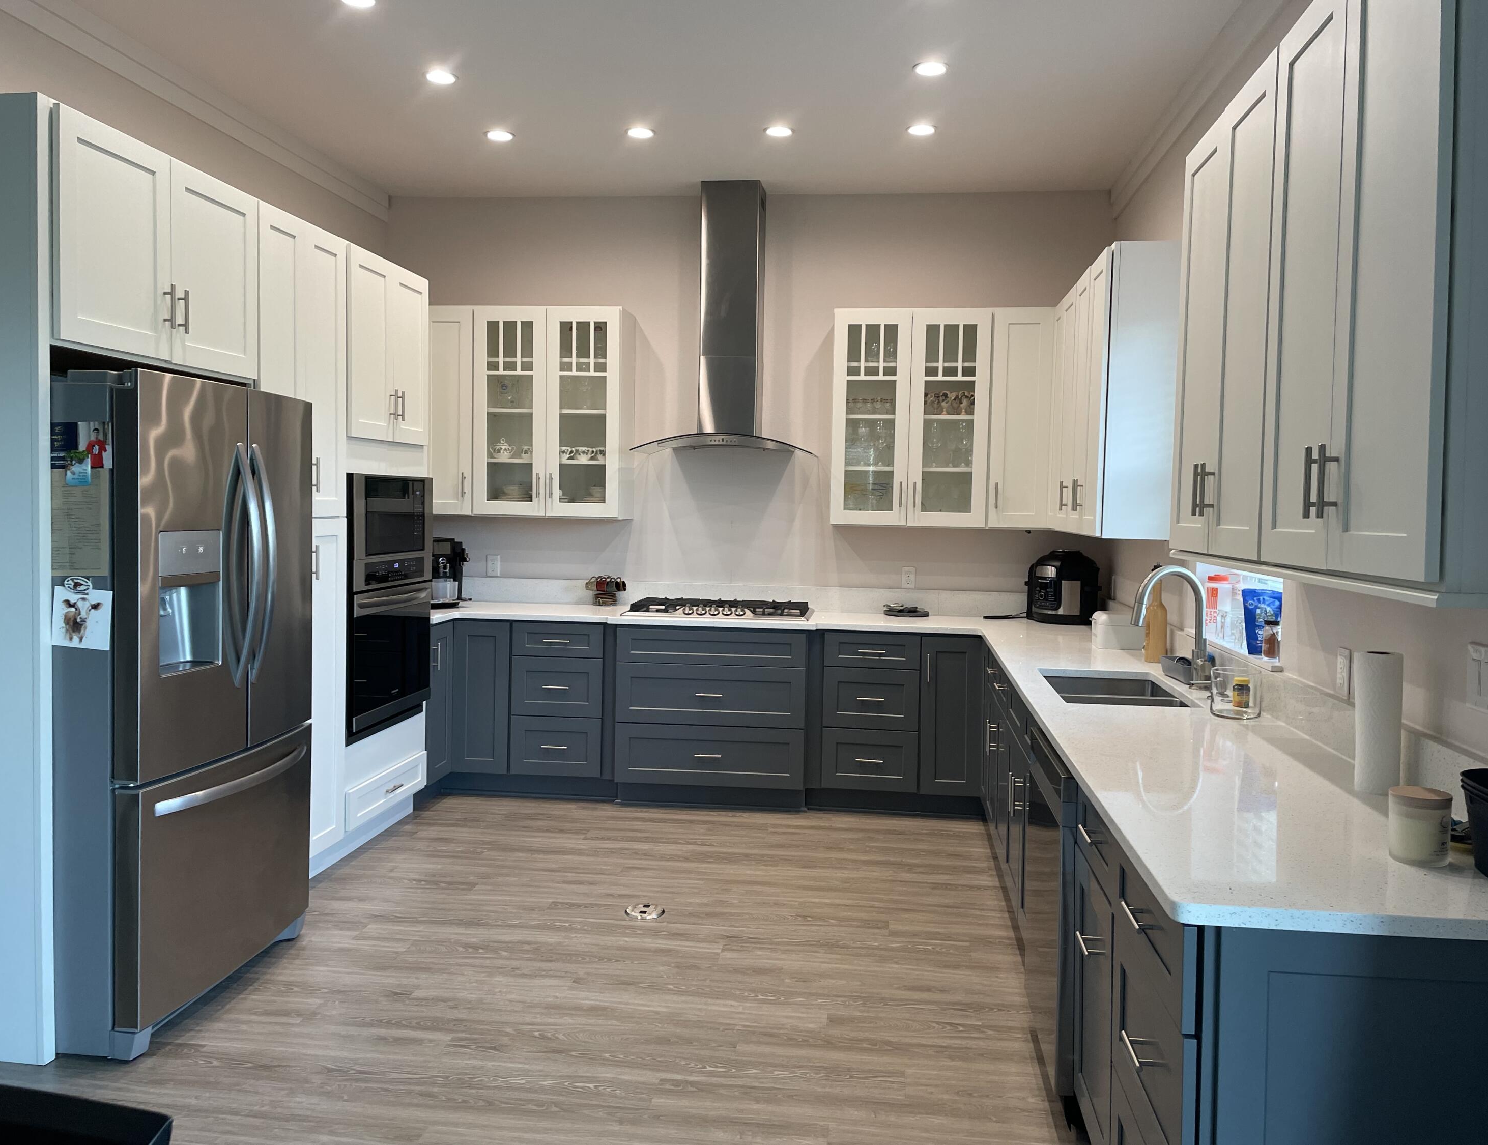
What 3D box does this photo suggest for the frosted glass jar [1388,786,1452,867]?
[{"bbox_3d":[1.111,0.416,1.881,0.087,0.111,0.087,1,3,7],"label":"frosted glass jar"}]

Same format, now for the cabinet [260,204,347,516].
[{"bbox_3d":[-1.885,-0.730,4.155,0.640,1.055,0.608,1,3,7],"label":"cabinet"}]

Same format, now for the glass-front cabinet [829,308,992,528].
[{"bbox_3d":[0.837,-0.767,5.774,0.760,1.060,0.325,2,3,7],"label":"glass-front cabinet"}]

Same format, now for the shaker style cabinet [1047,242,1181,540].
[{"bbox_3d":[1.566,-0.698,4.851,0.320,1.069,1.330,2,3,7],"label":"shaker style cabinet"}]

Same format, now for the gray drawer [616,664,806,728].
[{"bbox_3d":[-0.132,0.572,5.688,0.906,0.293,0.500,2,3,7],"label":"gray drawer"}]

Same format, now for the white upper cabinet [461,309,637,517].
[{"bbox_3d":[-0.987,-0.820,6.001,0.774,1.060,0.325,2,3,7],"label":"white upper cabinet"}]

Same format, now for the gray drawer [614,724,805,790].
[{"bbox_3d":[-0.138,0.864,5.705,0.906,0.289,0.500,2,3,7],"label":"gray drawer"}]

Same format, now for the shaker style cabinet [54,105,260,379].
[{"bbox_3d":[-1.979,-0.915,3.382,0.640,0.600,0.925,1,3,7],"label":"shaker style cabinet"}]

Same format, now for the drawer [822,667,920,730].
[{"bbox_3d":[0.632,0.591,5.648,0.448,0.293,0.500,2,3,7],"label":"drawer"}]

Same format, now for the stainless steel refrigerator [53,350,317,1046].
[{"bbox_3d":[-1.853,0.341,3.400,0.865,1.778,0.905,2,3,7],"label":"stainless steel refrigerator"}]

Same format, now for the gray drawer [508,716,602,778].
[{"bbox_3d":[-0.887,0.840,5.850,0.453,0.285,0.540,1,3,7],"label":"gray drawer"}]

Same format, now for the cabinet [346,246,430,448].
[{"bbox_3d":[-1.795,-0.929,4.859,0.627,0.736,0.771,2,3,7],"label":"cabinet"}]

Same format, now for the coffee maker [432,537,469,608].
[{"bbox_3d":[-1.600,-0.006,6.055,0.260,0.350,0.390,0,4,-13],"label":"coffee maker"}]

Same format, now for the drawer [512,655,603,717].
[{"bbox_3d":[-0.883,0.547,5.836,0.451,0.293,0.500,2,3,7],"label":"drawer"}]

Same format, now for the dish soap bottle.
[{"bbox_3d":[1.534,0.156,4.255,0.080,0.360,0.080,1,3,7],"label":"dish soap bottle"}]

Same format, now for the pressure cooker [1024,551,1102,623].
[{"bbox_3d":[1.580,0.069,5.698,0.360,0.360,0.340,4,5,44],"label":"pressure cooker"}]

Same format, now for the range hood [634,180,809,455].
[{"bbox_3d":[-0.056,-1.264,5.770,0.917,1.375,0.500,2,3,7],"label":"range hood"}]

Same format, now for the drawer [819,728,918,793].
[{"bbox_3d":[0.625,0.875,5.656,0.445,0.287,0.540,1,3,7],"label":"drawer"}]

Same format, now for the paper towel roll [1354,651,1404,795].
[{"bbox_3d":[1.319,0.309,2.391,0.096,0.283,0.096,2,3,7],"label":"paper towel roll"}]

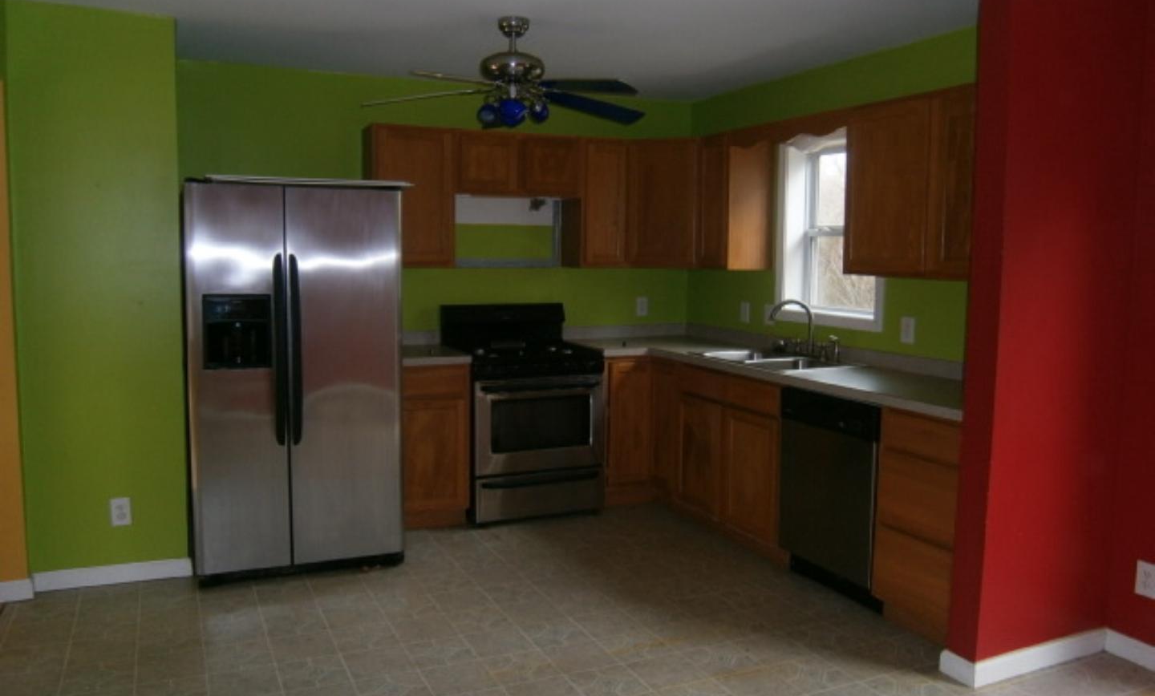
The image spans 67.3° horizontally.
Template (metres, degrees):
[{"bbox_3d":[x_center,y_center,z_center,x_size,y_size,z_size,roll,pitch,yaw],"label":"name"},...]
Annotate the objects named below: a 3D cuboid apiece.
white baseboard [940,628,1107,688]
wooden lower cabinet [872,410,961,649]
[{"bbox_3d":[1.629,1.097,3.132,0.689,0.088,0.138,-2,6,-25],"label":"white baseboard"},{"bbox_3d":[1.562,0.680,3.396,0.620,0.876,0.443,-3,7,-25],"label":"wooden lower cabinet"}]

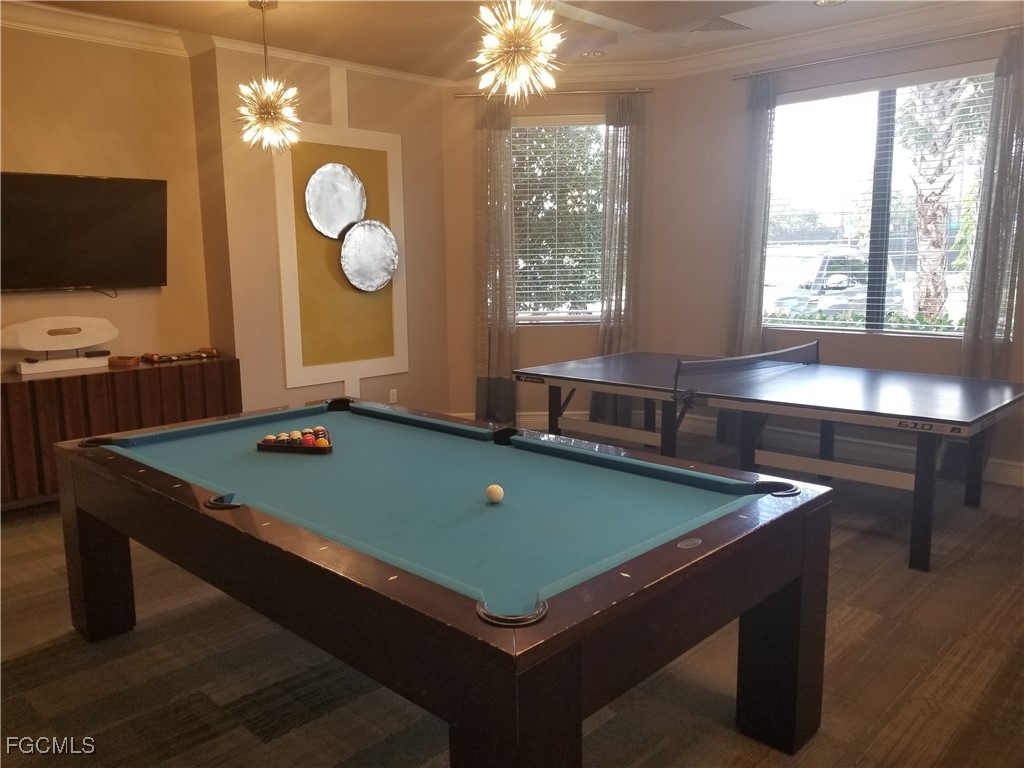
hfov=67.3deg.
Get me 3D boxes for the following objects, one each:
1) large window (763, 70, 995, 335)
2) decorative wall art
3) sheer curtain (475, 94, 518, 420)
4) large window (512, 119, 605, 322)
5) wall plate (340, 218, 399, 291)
[{"bbox_3d":[2.589,-1.232,5.413,1.643,1.754,0.110,7,12,42],"label":"large window"},{"bbox_3d":[-1.299,-1.147,5.985,1.106,2.303,0.080,-8,12,-41],"label":"decorative wall art"},{"bbox_3d":[-0.146,-0.978,6.590,0.368,2.832,0.110,0,9,4],"label":"sheer curtain"},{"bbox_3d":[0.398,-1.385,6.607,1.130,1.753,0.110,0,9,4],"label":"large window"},{"bbox_3d":[-1.126,-1.019,6.125,0.528,0.553,0.050,-8,12,-41],"label":"wall plate"}]

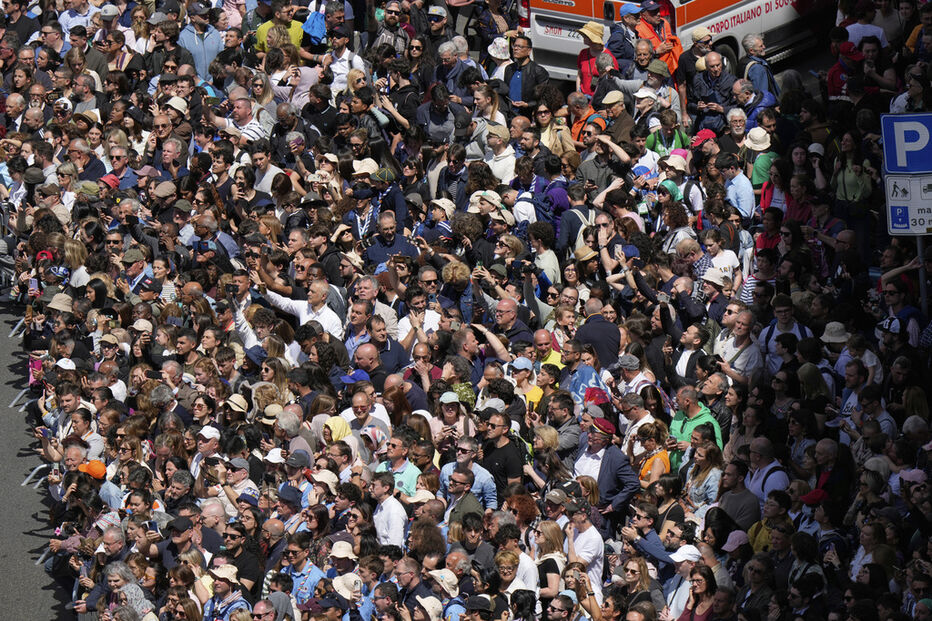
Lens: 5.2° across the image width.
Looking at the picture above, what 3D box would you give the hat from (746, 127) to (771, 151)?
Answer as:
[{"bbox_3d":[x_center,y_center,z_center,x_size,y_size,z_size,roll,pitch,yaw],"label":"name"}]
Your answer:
[{"bbox_3d":[2.851,-1.678,101.271,0.280,0.150,0.270,3,19,-1],"label":"hat"}]

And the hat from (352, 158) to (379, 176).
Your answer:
[{"bbox_3d":[-0.975,-1.401,101.403,0.280,0.150,0.260,-4,16,1],"label":"hat"}]

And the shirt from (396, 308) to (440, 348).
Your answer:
[{"bbox_3d":[-0.417,0.289,92.894,0.470,0.660,0.320,-2,16,0],"label":"shirt"}]

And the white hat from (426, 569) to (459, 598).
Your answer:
[{"bbox_3d":[-0.183,2.318,88.056,0.310,0.140,0.280,33,24,8],"label":"white hat"}]

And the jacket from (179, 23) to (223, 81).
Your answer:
[{"bbox_3d":[-2.822,-2.726,110.670,0.500,0.650,0.270,1,17,5],"label":"jacket"}]

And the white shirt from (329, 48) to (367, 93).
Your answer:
[{"bbox_3d":[-1.127,-2.280,101.925,0.480,0.660,0.320,11,21,38],"label":"white shirt"}]

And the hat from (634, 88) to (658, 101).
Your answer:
[{"bbox_3d":[1.790,-2.143,102.934,0.250,0.120,0.180,1,16,-9],"label":"hat"}]

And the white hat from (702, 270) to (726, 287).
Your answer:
[{"bbox_3d":[2.230,-0.297,93.297,0.270,0.150,0.250,0,13,-32],"label":"white hat"}]

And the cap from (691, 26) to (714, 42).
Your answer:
[{"bbox_3d":[2.529,-2.936,109.788,0.270,0.140,0.180,10,19,29],"label":"cap"}]

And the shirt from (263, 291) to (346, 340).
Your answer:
[{"bbox_3d":[-1.429,0.204,93.007,0.780,0.760,0.500,11,21,38],"label":"shirt"}]

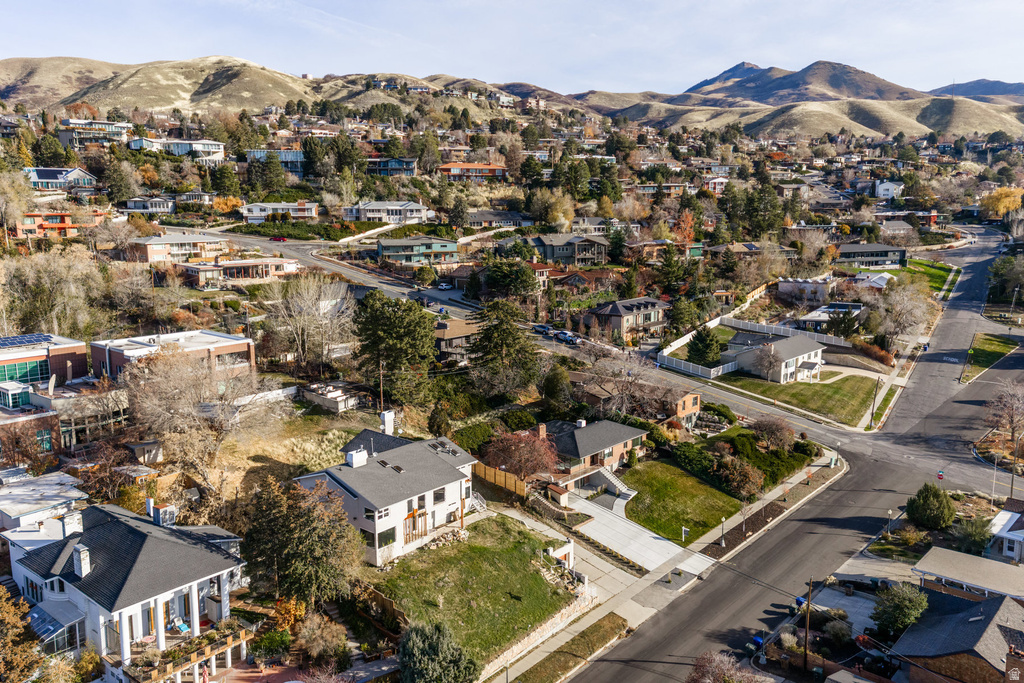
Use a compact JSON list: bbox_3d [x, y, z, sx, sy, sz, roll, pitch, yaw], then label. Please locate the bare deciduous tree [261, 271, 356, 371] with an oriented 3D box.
[{"bbox_3d":[-38.000,-3.820,146.550,16.500,17.550,14.000,-3,10,-15],"label":"bare deciduous tree"}]

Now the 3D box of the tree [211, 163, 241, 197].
[{"bbox_3d":[-92.800,-52.290,258.000,9.500,11.200,9.300,0,10,0],"label":"tree"}]

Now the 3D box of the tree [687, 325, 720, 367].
[{"bbox_3d":[36.200,0.685,151.000,6.400,7.700,6.400,1,9,0],"label":"tree"}]

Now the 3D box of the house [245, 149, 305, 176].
[{"bbox_3d":[-89.239,-67.244,300.000,22.500,9.500,12.000,-2,10,-16],"label":"house"}]

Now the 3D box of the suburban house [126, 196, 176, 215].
[{"bbox_3d":[-109.080,-40.950,240.000,14.300,5.200,10.500,-2,10,-14],"label":"suburban house"}]

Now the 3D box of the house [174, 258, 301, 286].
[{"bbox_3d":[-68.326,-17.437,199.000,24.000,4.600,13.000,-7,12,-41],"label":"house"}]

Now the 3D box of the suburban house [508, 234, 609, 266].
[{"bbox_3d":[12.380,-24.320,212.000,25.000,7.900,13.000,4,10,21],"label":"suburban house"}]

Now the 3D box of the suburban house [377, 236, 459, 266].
[{"bbox_3d":[-30.017,-28.898,250.477,23.800,8.000,11.000,-3,10,-19],"label":"suburban house"}]

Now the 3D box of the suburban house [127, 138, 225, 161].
[{"bbox_3d":[-125.759,-71.625,298.000,32.000,6.600,13.000,-4,11,-28],"label":"suburban house"}]

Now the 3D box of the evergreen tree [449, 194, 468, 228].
[{"bbox_3d":[-18.777,-45.683,280.000,6.600,11.300,6.600,1,9,0],"label":"evergreen tree"}]

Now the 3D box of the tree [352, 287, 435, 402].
[{"bbox_3d":[-19.243,0.926,130.480,13.200,18.617,13.200,0,9,0],"label":"tree"}]

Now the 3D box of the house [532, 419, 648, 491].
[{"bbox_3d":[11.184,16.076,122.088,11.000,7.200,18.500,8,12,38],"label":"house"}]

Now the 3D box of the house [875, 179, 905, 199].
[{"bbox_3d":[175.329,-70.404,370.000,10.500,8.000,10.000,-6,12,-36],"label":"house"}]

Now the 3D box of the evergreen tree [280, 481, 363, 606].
[{"bbox_3d":[-16.020,17.110,67.000,7.000,10.700,6.800,0,10,0],"label":"evergreen tree"}]

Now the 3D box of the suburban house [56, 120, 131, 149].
[{"bbox_3d":[-159.870,-78.740,305.000,15.500,10.300,20.000,9,13,41],"label":"suburban house"}]

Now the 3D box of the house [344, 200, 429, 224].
[{"bbox_3d":[-43.474,-44.668,276.000,26.500,7.400,12.500,-3,10,-24],"label":"house"}]

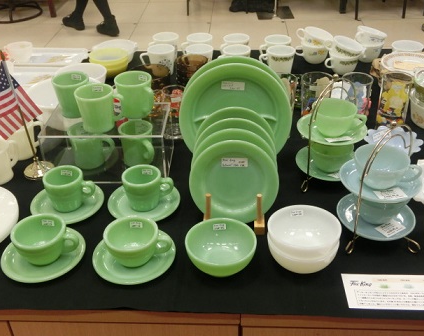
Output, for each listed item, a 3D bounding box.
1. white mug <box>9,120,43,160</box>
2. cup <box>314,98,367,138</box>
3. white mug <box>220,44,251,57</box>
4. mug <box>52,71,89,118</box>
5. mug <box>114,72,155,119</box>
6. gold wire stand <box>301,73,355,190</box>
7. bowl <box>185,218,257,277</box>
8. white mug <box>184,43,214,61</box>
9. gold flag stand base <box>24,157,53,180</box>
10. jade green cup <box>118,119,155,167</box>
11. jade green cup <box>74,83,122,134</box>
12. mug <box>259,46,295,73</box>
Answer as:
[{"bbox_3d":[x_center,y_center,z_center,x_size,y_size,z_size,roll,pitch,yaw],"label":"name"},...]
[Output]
[{"bbox_3d":[-0.456,-0.077,1.192,0.117,0.086,0.087,-8,36,-10],"label":"white mug"},{"bbox_3d":[0.272,-0.101,1.047,0.119,0.059,0.093,6,36,10],"label":"cup"},{"bbox_3d":[0.071,-0.333,1.574,0.108,0.086,0.083,-25,41,-31],"label":"white mug"},{"bbox_3d":[-0.298,-0.159,1.102,0.108,0.084,0.079,14,38,20],"label":"mug"},{"bbox_3d":[-0.161,-0.154,1.089,0.081,0.084,0.110,-28,44,-33],"label":"mug"},{"bbox_3d":[0.255,-0.090,1.062,0.136,0.246,0.139,-1,35,0],"label":"gold wire stand"},{"bbox_3d":[0.018,0.152,0.888,0.127,0.058,0.127,-1,34,1],"label":"bowl"},{"bbox_3d":[-0.048,-0.326,1.524,0.115,0.081,0.087,-25,42,-30],"label":"white mug"},{"bbox_3d":[-0.412,-0.008,1.165,0.072,0.036,0.072,-1,34,0],"label":"gold flag stand base"},{"bbox_3d":[-0.166,-0.050,1.147,0.078,0.087,0.107,-23,41,-28],"label":"jade green cup"},{"bbox_3d":[-0.237,-0.128,1.075,0.106,0.088,0.081,-6,34,-7],"label":"jade green cup"},{"bbox_3d":[0.198,-0.320,1.506,0.115,0.081,0.087,-4,35,-5],"label":"mug"}]

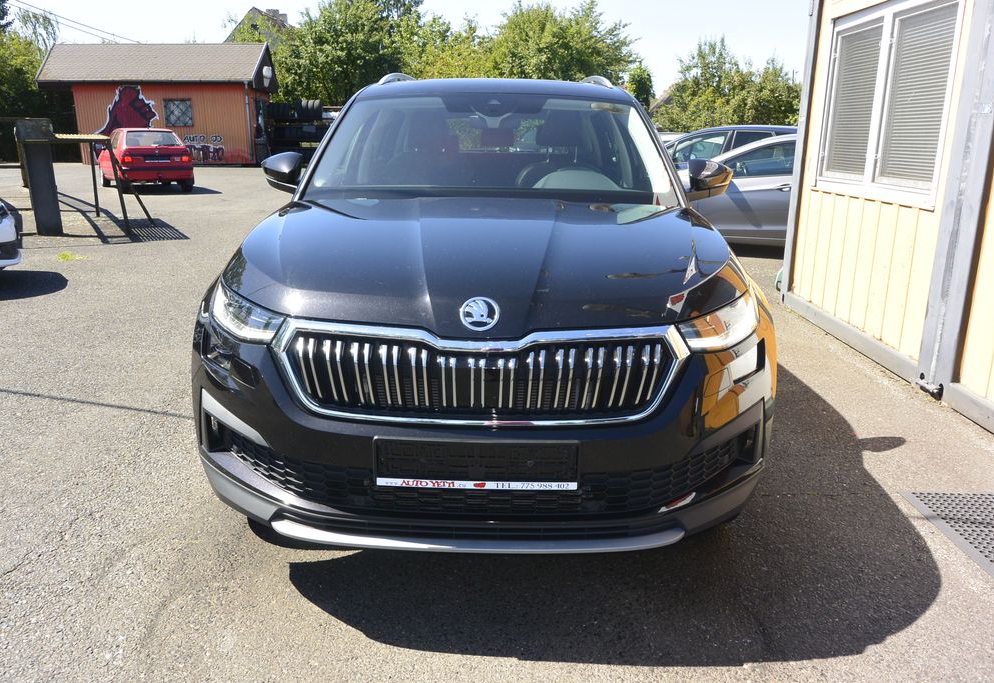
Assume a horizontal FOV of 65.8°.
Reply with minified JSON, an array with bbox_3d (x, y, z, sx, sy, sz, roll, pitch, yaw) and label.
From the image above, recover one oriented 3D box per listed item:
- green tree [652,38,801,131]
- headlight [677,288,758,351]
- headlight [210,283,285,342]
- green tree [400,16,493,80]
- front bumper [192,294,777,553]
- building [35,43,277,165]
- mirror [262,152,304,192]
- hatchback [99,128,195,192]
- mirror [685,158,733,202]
[{"bbox_3d":[8.119,-8.483,27.727,5.900,4.598,4.600,1,15,0],"label":"green tree"},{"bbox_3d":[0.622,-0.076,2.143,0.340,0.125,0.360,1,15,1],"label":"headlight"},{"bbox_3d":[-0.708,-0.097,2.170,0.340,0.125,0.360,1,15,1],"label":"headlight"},{"bbox_3d":[-1.861,-9.264,28.581,3.900,5.263,3.700,1,15,0],"label":"green tree"},{"bbox_3d":[-0.046,0.214,2.232,1.860,0.620,0.550,1,15,1],"label":"front bumper"},{"bbox_3d":[-11.633,-8.324,27.086,7.653,4.064,2.915,2,15,5],"label":"building"},{"bbox_3d":[-0.933,-0.752,3.398,0.235,0.175,0.170,1,15,1],"label":"mirror"},{"bbox_3d":[-8.571,-4.445,18.616,1.640,1.410,3.860,-9,18,-32],"label":"hatchback"},{"bbox_3d":[0.917,-0.722,3.360,0.235,0.175,0.170,1,15,1],"label":"mirror"}]

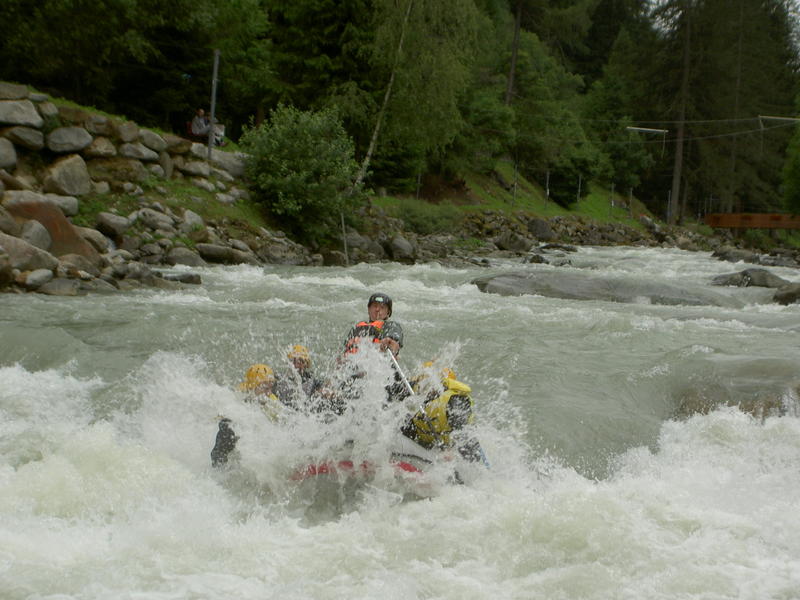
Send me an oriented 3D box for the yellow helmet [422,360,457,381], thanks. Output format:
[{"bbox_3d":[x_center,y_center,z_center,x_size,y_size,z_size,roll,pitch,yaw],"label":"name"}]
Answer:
[{"bbox_3d":[0.343,0.626,23.500,0.240,0.200,0.280,16,6,17],"label":"yellow helmet"}]

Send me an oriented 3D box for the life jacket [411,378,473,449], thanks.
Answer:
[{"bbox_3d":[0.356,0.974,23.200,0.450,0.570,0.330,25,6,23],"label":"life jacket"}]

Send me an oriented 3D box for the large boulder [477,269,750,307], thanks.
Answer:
[{"bbox_3d":[3.971,-0.200,51.500,5.100,0.750,2.600,3,1,0],"label":"large boulder"}]

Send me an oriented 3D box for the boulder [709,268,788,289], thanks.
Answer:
[{"bbox_3d":[8.166,-0.489,63.000,1.750,0.480,1.200,3,1,0],"label":"boulder"}]

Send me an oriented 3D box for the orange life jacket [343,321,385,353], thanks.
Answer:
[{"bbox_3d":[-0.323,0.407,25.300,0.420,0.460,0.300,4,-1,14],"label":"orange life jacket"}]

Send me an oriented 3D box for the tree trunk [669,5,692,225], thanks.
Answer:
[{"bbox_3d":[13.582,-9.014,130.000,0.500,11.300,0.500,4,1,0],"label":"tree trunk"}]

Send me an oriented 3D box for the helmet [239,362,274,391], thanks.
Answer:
[{"bbox_3d":[-1.206,0.648,23.200,0.240,0.210,0.280,-7,12,-20],"label":"helmet"}]

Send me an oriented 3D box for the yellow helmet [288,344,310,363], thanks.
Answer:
[{"bbox_3d":[-0.915,0.494,24.500,0.220,0.200,0.270,-2,3,-6],"label":"yellow helmet"}]

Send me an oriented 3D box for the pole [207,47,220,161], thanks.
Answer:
[{"bbox_3d":[-5.380,-5.639,78.000,0.150,3.200,0.150,4,1,0],"label":"pole"}]

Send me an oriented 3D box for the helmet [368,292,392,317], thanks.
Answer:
[{"bbox_3d":[-0.183,0.047,25.400,0.225,0.220,0.280,2,3,11],"label":"helmet"}]

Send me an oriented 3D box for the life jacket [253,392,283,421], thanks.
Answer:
[{"bbox_3d":[-1.127,0.940,23.000,0.400,0.460,0.300,-8,9,-16],"label":"life jacket"}]

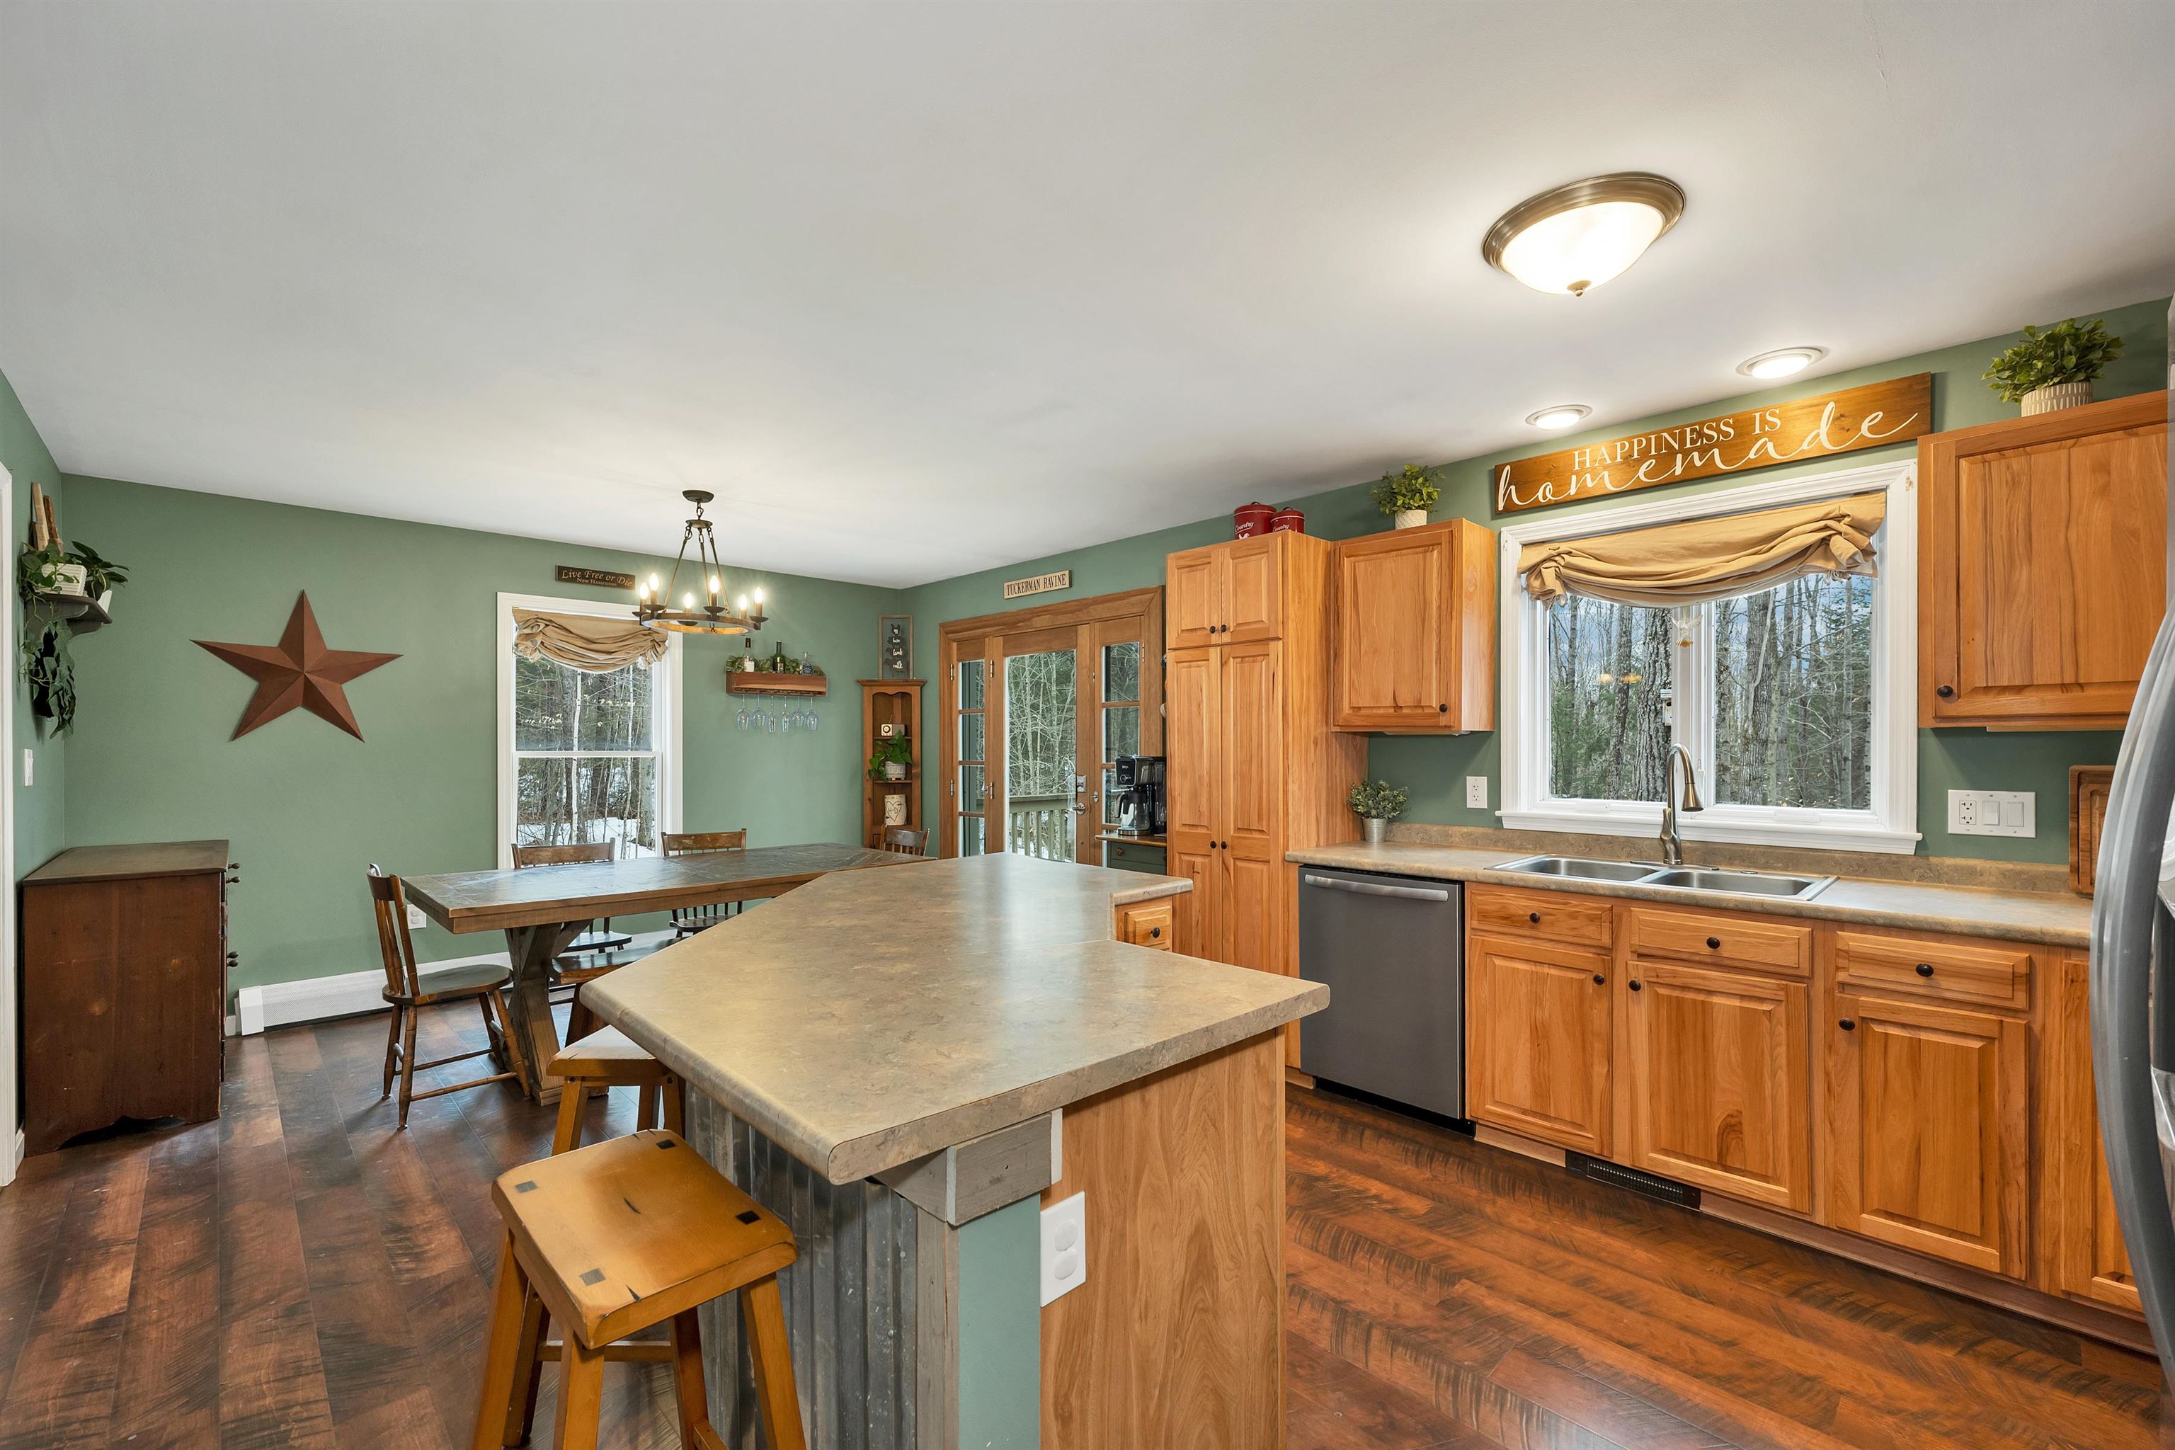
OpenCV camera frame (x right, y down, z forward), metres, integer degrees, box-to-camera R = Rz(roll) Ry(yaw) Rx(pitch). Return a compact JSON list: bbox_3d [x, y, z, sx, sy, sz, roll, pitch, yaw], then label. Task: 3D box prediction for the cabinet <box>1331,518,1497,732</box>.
[{"bbox_3d":[1.280,-0.354,3.344,0.525,0.768,0.330,-1,-1,44],"label":"cabinet"}]

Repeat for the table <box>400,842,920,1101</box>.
[{"bbox_3d":[-1.801,1.029,3.807,0.960,0.765,1.880,-1,-1,45],"label":"table"}]

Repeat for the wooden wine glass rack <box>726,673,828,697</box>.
[{"bbox_3d":[-2.057,-0.265,5.621,0.125,0.138,0.630,-1,-1,44],"label":"wooden wine glass rack"}]

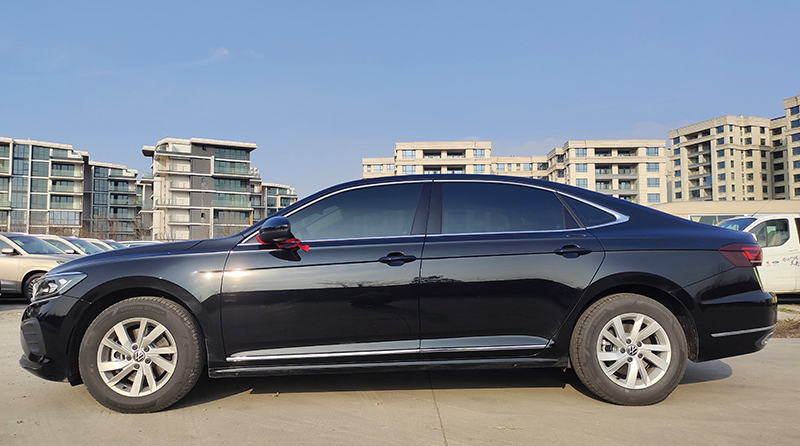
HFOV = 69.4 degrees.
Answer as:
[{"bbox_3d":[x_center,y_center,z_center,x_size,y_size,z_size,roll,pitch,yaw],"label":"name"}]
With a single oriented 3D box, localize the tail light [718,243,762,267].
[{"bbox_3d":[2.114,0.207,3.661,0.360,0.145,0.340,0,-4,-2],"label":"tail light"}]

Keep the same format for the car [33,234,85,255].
[{"bbox_3d":[-8.900,1.083,15.195,4.650,1.580,1.850,0,-4,-2],"label":"car"}]

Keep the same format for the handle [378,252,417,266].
[{"bbox_3d":[-0.015,0.206,3.360,0.215,0.075,0.055,0,-4,-2],"label":"handle"}]

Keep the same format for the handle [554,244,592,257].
[{"bbox_3d":[1.023,0.163,3.412,0.215,0.075,0.055,0,-4,-2],"label":"handle"}]

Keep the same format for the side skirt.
[{"bbox_3d":[-0.055,0.840,3.368,2.080,0.085,0.110,0,-4,-2],"label":"side skirt"}]

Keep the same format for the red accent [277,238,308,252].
[{"bbox_3d":[-0.608,0.120,3.290,0.180,0.080,0.120,0,-4,-2],"label":"red accent"}]

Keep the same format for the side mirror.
[{"bbox_3d":[-0.708,0.055,3.280,0.180,0.175,0.230,0,-4,-2],"label":"side mirror"}]

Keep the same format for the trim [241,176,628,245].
[{"bbox_3d":[0.236,-0.077,3.559,2.350,0.450,0.240,0,-4,-2],"label":"trim"}]

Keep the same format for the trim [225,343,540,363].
[{"bbox_3d":[-0.060,0.747,3.324,1.860,0.075,0.035,0,-4,-2],"label":"trim"}]

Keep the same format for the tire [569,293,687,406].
[{"bbox_3d":[1.376,0.757,3.504,0.660,0.655,0.220,0,-4,-2],"label":"tire"}]

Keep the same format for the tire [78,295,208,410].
[{"bbox_3d":[-1.492,0.761,3.382,0.660,0.655,0.220,0,-4,-2],"label":"tire"}]

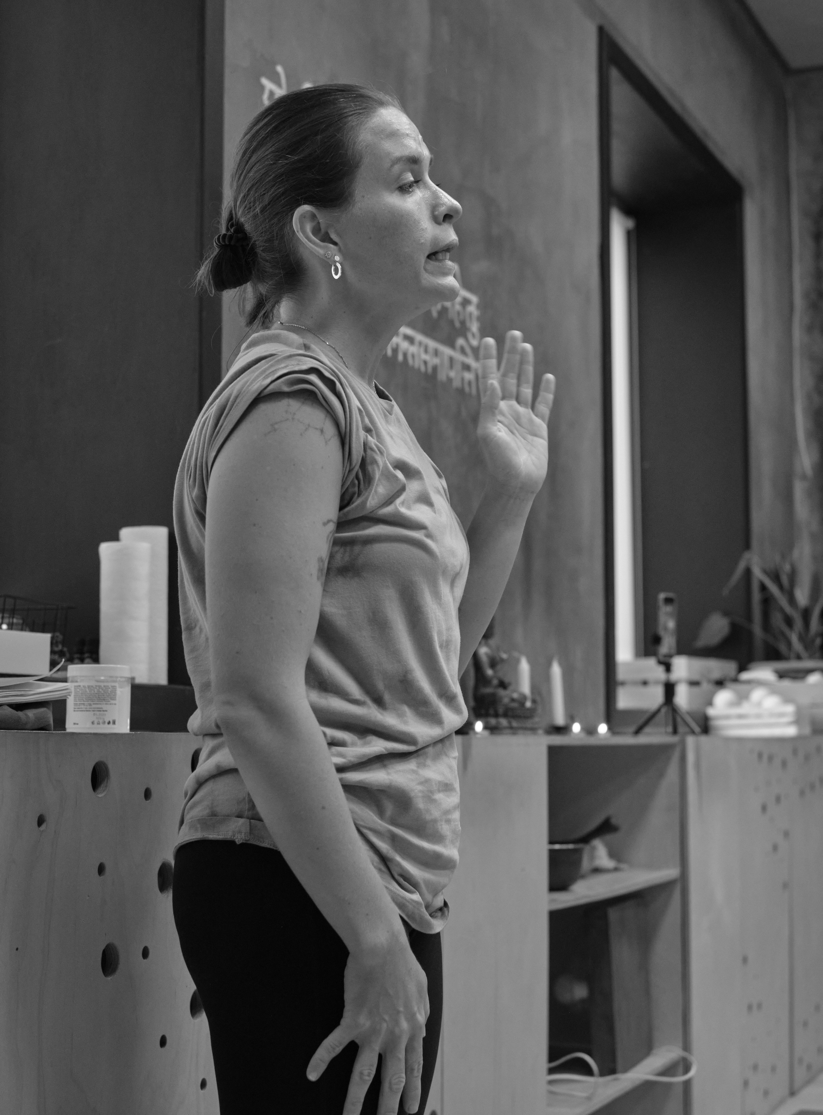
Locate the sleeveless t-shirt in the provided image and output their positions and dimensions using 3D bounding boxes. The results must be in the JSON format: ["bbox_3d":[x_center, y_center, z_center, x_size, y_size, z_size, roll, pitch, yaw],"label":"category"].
[{"bbox_3d":[-0.093,0.073,1.840,0.285,0.610,0.410,-1,-6,10],"label":"sleeveless t-shirt"}]

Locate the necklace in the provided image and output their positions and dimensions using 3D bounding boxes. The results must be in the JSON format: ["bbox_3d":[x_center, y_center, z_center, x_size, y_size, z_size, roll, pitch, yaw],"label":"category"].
[{"bbox_3d":[-0.082,-0.200,1.860,0.115,0.085,0.125,-1,-6,10],"label":"necklace"}]

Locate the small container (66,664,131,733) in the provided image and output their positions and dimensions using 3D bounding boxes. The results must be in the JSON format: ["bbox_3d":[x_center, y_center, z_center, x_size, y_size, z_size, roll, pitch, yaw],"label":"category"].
[{"bbox_3d":[-0.338,0.152,1.960,0.069,0.073,0.069,1,-6,-6],"label":"small container"}]

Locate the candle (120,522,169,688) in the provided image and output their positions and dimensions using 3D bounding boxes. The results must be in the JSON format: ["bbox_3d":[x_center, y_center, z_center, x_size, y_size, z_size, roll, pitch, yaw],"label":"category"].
[{"bbox_3d":[-0.407,0.075,2.760,0.073,0.248,0.073,1,-6,-6],"label":"candle"}]

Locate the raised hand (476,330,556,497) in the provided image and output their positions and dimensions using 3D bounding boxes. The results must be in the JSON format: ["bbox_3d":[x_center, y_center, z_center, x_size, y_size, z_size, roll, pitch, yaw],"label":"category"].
[{"bbox_3d":[0.112,-0.155,1.960,0.078,0.178,0.050,0,-6,-25],"label":"raised hand"}]

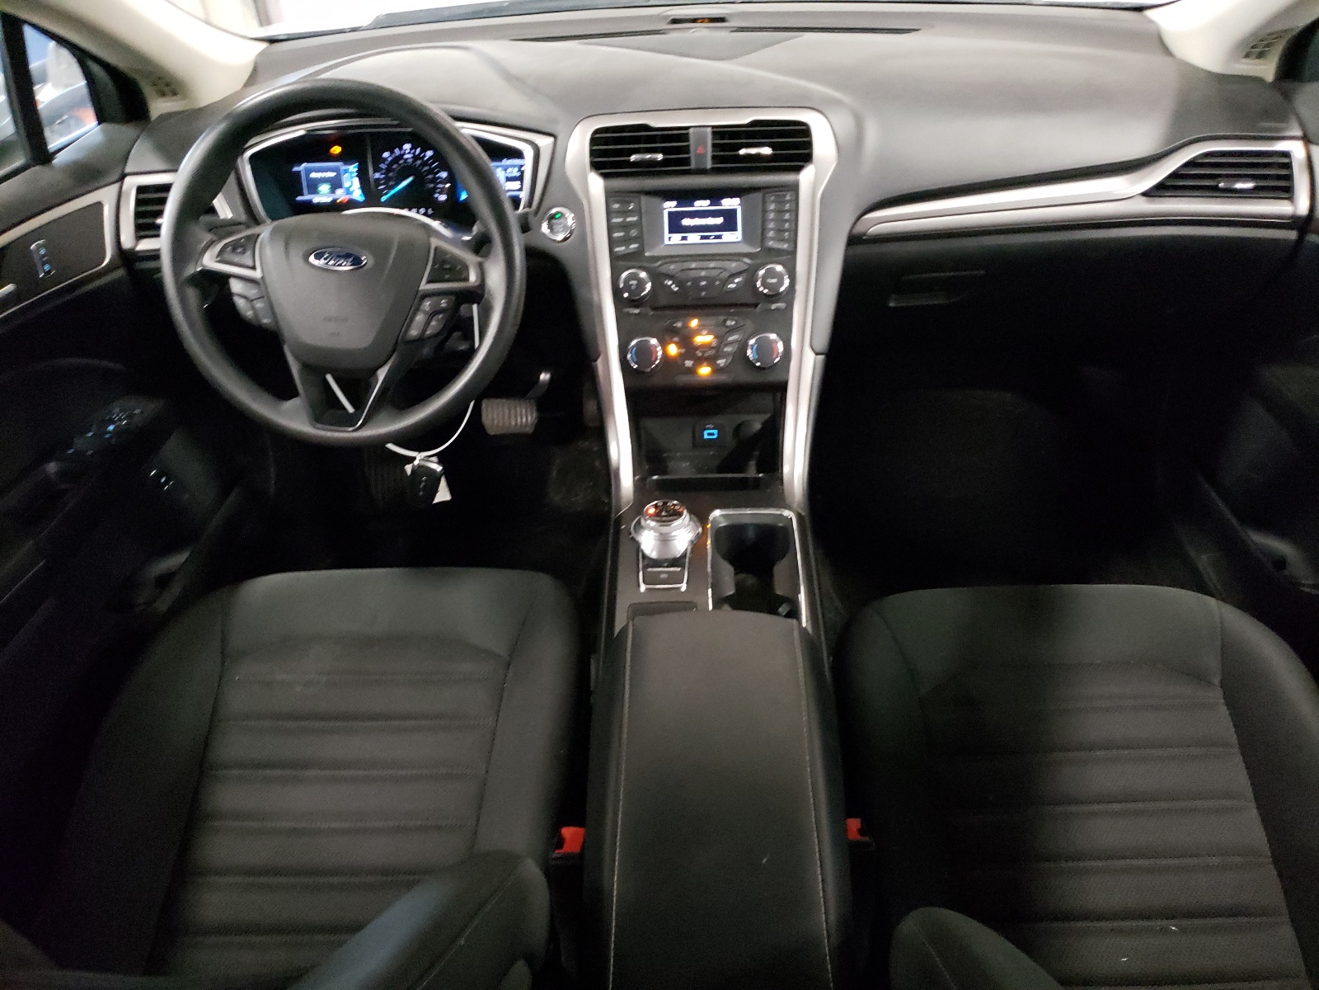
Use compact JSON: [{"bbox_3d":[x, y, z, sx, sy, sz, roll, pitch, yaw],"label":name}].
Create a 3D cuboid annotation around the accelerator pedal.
[{"bbox_3d":[-0.239,-0.125,1.585,0.088,0.058,0.030,-2,-1,0],"label":"accelerator pedal"}]

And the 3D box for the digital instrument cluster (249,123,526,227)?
[{"bbox_3d":[-0.335,-0.389,1.225,0.350,0.135,0.050,-2,17,2],"label":"digital instrument cluster"}]

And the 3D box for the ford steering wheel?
[{"bbox_3d":[-0.326,-0.239,1.058,0.374,0.374,0.100,-2,10,0],"label":"ford steering wheel"}]

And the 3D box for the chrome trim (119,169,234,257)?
[{"bbox_3d":[-0.549,-0.322,1.130,0.118,0.087,0.040,-7,19,-8],"label":"chrome trim"}]

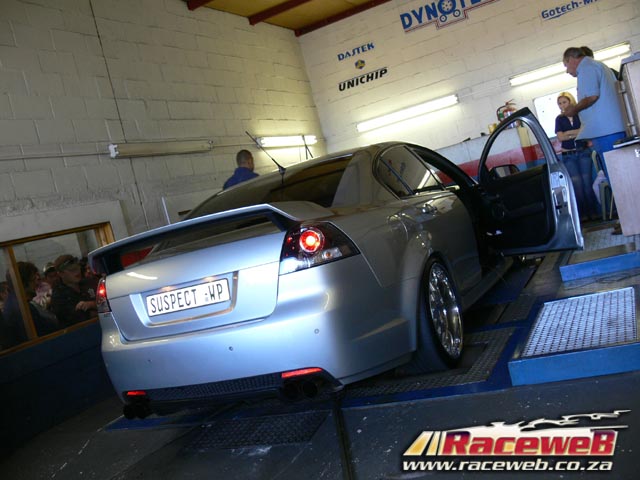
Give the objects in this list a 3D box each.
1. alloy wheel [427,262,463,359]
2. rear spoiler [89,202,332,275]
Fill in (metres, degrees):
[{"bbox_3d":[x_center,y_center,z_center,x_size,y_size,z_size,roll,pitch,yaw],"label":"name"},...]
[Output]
[{"bbox_3d":[0.648,0.422,3.765,0.200,0.545,0.545,-13,3,26],"label":"alloy wheel"},{"bbox_3d":[-0.651,-0.014,3.304,1.290,0.170,0.360,-13,3,28],"label":"rear spoiler"}]

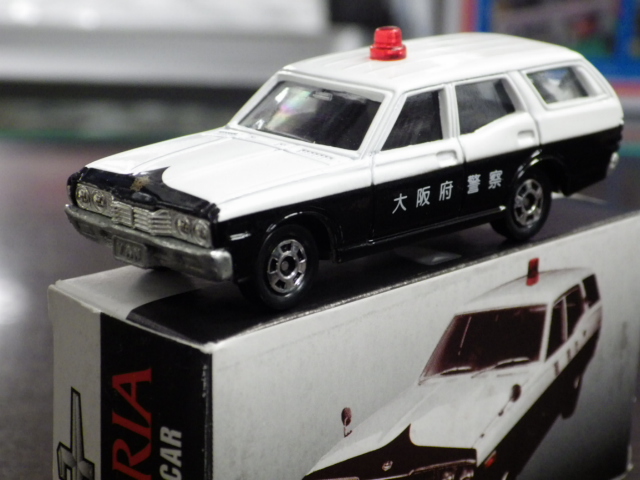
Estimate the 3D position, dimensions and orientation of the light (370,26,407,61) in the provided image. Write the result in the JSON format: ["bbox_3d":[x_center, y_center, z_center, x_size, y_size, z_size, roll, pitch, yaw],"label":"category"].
[{"bbox_3d":[0.009,-0.024,0.199,0.005,0.004,0.005,1,16,0],"label":"light"}]

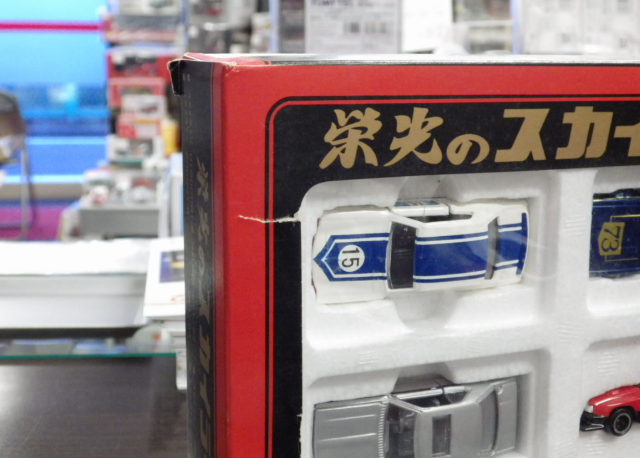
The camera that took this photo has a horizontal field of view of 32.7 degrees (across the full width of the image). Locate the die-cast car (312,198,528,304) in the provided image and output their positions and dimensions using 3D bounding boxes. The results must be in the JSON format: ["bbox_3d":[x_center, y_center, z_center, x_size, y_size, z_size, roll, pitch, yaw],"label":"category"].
[{"bbox_3d":[0.030,0.006,0.323,0.072,0.028,0.022,-4,11,-25],"label":"die-cast car"}]

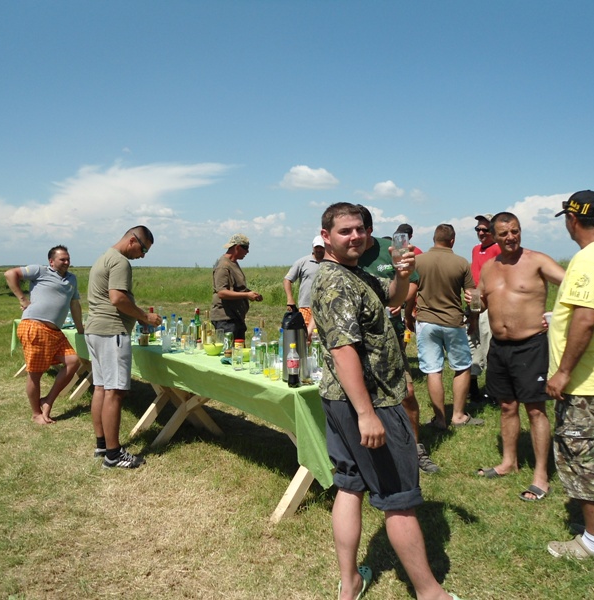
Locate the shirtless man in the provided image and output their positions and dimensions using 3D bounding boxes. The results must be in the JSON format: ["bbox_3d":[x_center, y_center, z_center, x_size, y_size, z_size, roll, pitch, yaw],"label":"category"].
[{"bbox_3d":[1.427,0.308,3.759,0.640,1.730,0.460,1,3,25],"label":"shirtless man"}]

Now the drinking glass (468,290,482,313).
[{"bbox_3d":[1.106,0.004,3.726,0.066,0.140,0.066,0,3,0],"label":"drinking glass"}]

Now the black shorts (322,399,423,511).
[{"bbox_3d":[0.298,0.597,2.400,0.380,0.460,0.390,0,3,6],"label":"black shorts"}]

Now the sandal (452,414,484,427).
[{"bbox_3d":[1.506,1.049,5.304,0.285,0.095,0.110,-1,3,-15],"label":"sandal"}]

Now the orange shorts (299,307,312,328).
[{"bbox_3d":[0.189,0.267,5.825,0.390,0.450,0.290,0,3,-3],"label":"orange shorts"}]

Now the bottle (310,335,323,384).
[{"bbox_3d":[0.118,0.355,3.676,0.070,0.250,0.070,0,3,0],"label":"bottle"}]

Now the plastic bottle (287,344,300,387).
[{"bbox_3d":[-0.018,0.336,3.141,0.066,0.235,0.066,0,3,0],"label":"plastic bottle"}]

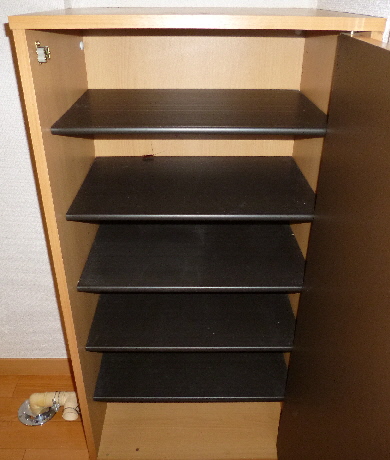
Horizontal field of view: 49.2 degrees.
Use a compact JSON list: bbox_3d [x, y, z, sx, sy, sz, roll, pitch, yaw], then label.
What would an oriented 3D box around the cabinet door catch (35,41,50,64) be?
[{"bbox_3d":[-0.196,-0.231,0.554,0.011,0.027,0.018,0,29,-1],"label":"cabinet door catch"}]

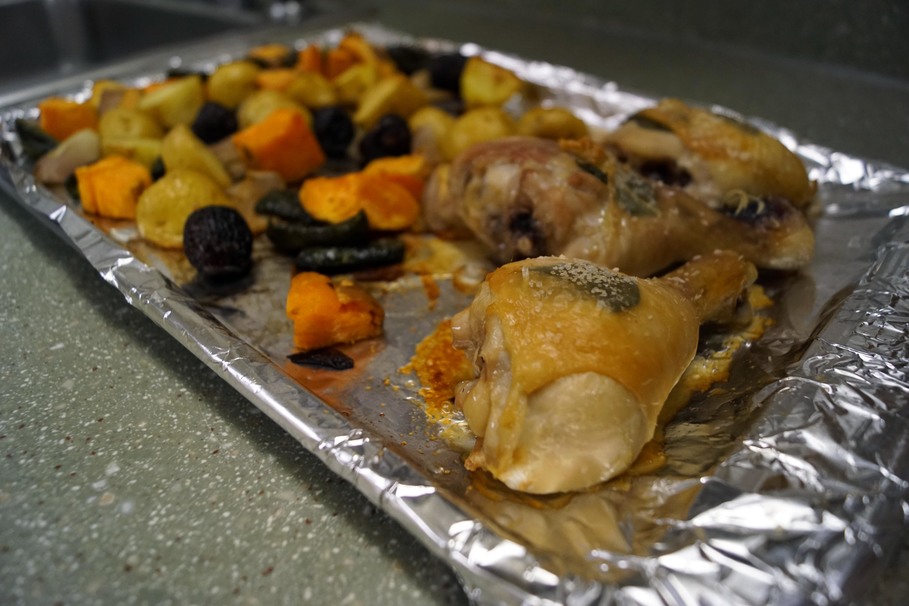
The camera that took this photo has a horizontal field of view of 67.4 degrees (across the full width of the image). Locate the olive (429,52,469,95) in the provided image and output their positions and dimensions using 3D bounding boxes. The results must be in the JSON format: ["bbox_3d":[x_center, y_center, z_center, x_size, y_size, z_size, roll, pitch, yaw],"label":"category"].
[{"bbox_3d":[-0.003,-0.152,0.455,0.029,0.028,0.029,0,37,0],"label":"olive"}]

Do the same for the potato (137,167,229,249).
[{"bbox_3d":[-0.118,-0.042,0.300,0.041,0.034,0.038,0,37,0],"label":"potato"}]

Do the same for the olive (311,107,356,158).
[{"bbox_3d":[-0.066,-0.094,0.375,0.024,0.028,0.025,0,37,0],"label":"olive"}]

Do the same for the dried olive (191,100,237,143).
[{"bbox_3d":[-0.136,-0.102,0.388,0.026,0.025,0.026,0,37,0],"label":"dried olive"}]

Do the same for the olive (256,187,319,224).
[{"bbox_3d":[-0.076,-0.043,0.314,0.035,0.017,0.021,8,37,9],"label":"olive"}]

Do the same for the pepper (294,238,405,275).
[{"bbox_3d":[-0.044,-0.020,0.288,0.046,0.015,0.015,-5,37,-7],"label":"pepper"}]

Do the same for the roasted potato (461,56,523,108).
[{"bbox_3d":[0.024,-0.141,0.437,0.040,0.031,0.036,0,37,0],"label":"roasted potato"}]

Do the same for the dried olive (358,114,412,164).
[{"bbox_3d":[-0.037,-0.087,0.367,0.029,0.028,0.028,0,37,0],"label":"dried olive"}]

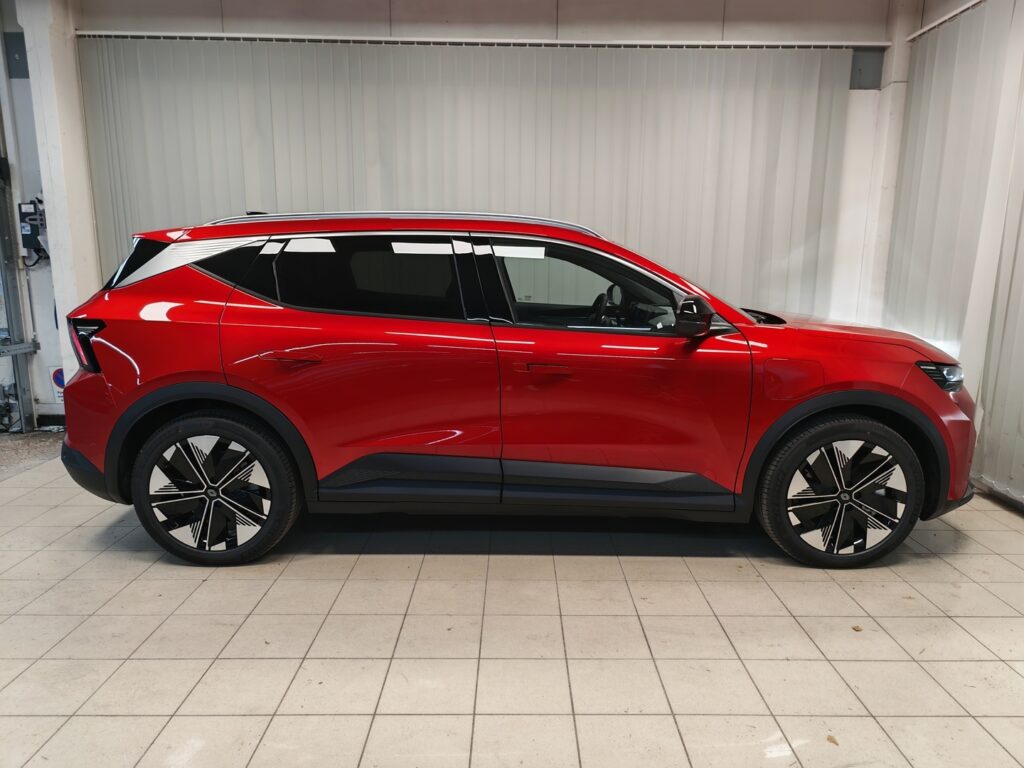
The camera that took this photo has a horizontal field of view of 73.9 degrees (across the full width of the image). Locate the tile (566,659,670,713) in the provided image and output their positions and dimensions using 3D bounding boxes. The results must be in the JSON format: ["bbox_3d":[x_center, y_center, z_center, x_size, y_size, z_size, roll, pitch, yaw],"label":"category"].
[{"bbox_3d":[0.338,0.974,2.185,0.297,0.010,0.297,0,10,0],"label":"tile"}]

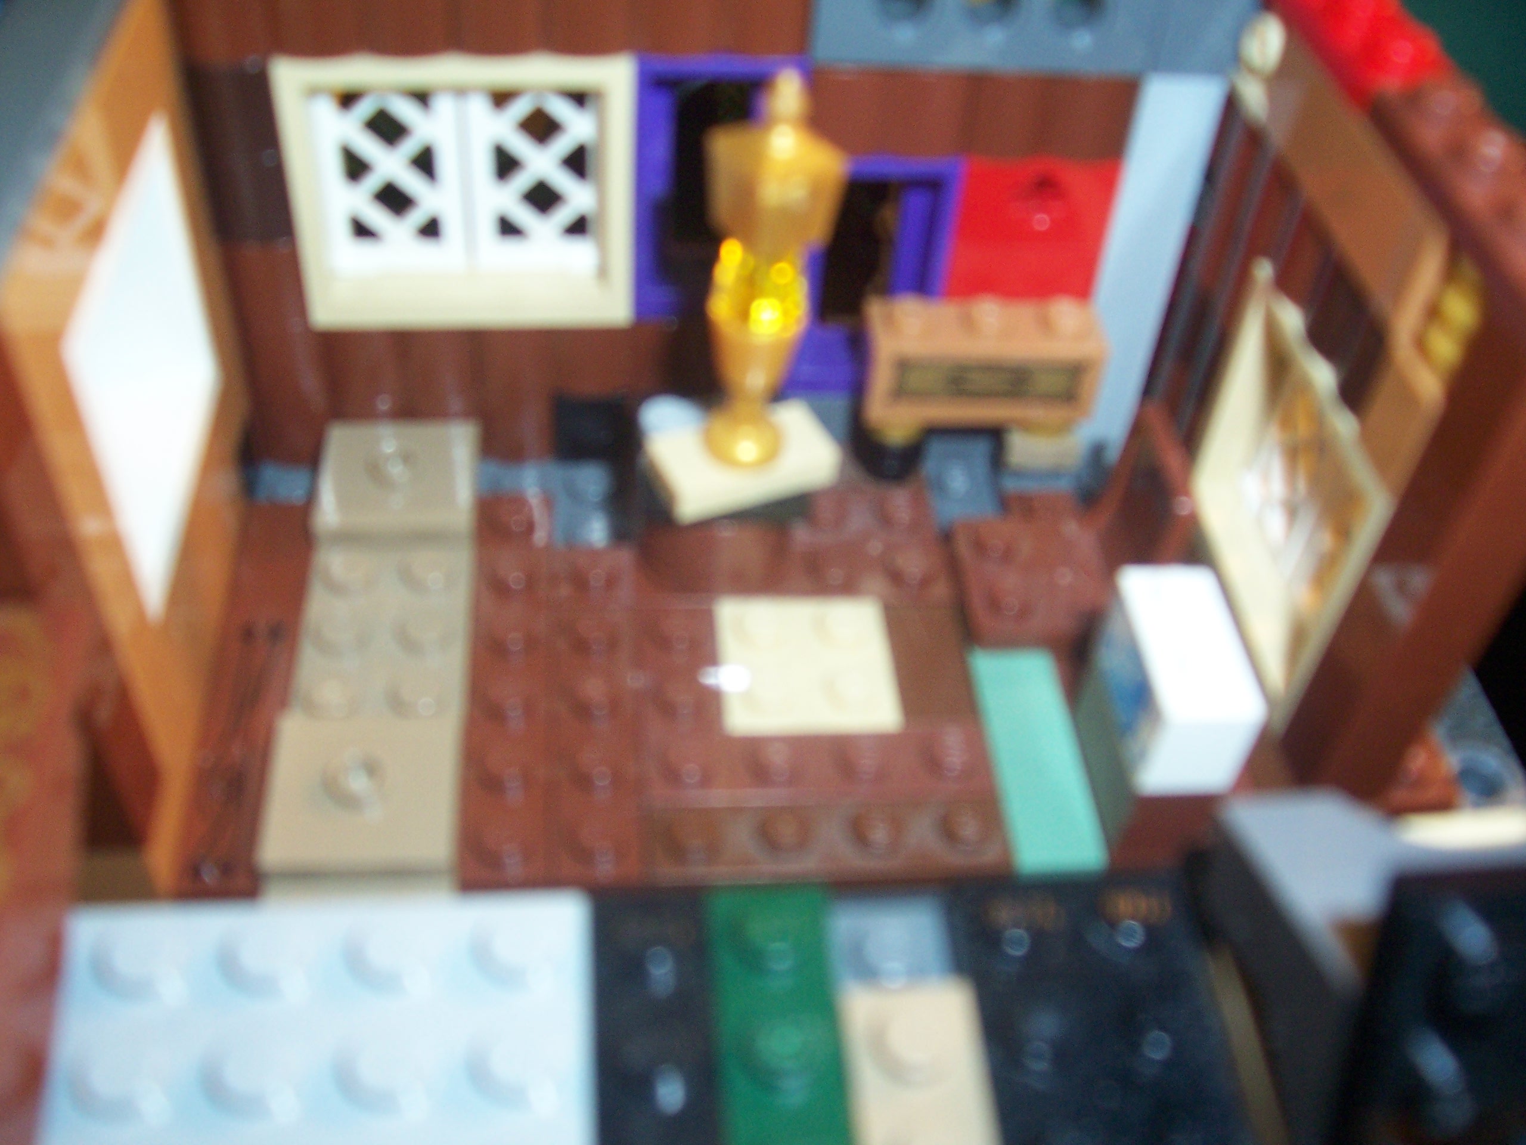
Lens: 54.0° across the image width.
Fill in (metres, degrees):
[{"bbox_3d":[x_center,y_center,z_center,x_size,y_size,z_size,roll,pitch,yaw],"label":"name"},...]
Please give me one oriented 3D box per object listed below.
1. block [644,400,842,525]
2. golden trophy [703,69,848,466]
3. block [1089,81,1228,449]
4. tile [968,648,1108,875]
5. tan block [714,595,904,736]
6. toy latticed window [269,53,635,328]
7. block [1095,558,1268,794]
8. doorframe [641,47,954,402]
[{"bbox_3d":[-0.002,-0.010,0.143,0.016,0.003,0.009,-18,51,-21],"label":"block"},{"bbox_3d":[0.000,-0.025,0.130,0.012,0.036,0.008,12,47,5],"label":"golden trophy"},{"bbox_3d":[0.038,-0.034,0.162,0.008,0.048,0.008,-2,47,-8],"label":"block"},{"bbox_3d":[0.025,0.018,0.141,0.008,0.003,0.024,-1,47,-6],"label":"tile"},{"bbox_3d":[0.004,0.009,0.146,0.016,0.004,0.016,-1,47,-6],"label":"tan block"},{"bbox_3d":[-0.029,-0.038,0.146,0.032,0.029,0.008,-2,47,-8],"label":"toy latticed window"},{"bbox_3d":[0.034,0.008,0.123,0.008,0.010,0.016,-1,47,-6],"label":"block"},{"bbox_3d":[0.003,-0.036,0.153,0.032,0.038,0.008,-2,47,-8],"label":"doorframe"}]

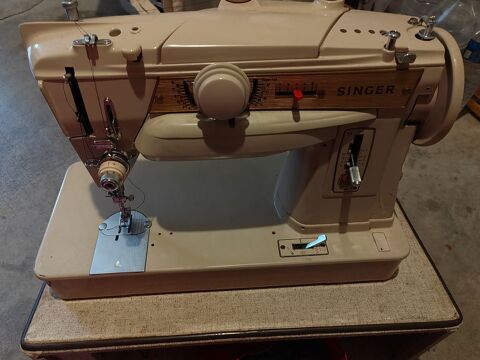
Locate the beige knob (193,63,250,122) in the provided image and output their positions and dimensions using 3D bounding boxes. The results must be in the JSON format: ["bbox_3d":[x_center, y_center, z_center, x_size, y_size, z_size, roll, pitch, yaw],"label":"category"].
[{"bbox_3d":[-0.013,-0.064,0.269,0.041,0.041,0.025,-2,42,-4],"label":"beige knob"}]

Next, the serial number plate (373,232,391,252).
[{"bbox_3d":[0.145,0.063,0.382,0.012,0.002,0.022,-3,47,-2],"label":"serial number plate"}]

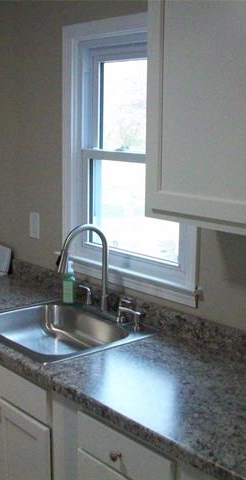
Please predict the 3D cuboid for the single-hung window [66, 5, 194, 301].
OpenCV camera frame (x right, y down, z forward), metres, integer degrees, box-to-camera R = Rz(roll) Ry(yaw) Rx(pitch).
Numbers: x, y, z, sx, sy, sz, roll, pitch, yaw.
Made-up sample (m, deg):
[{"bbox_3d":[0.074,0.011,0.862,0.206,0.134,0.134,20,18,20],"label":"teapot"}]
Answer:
[{"bbox_3d":[0.025,-0.353,2.603,0.110,1.094,0.863,-9,14,-40],"label":"single-hung window"}]

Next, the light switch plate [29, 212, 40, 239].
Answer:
[{"bbox_3d":[-0.441,-0.073,3.150,0.008,0.121,0.077,-9,14,-40],"label":"light switch plate"}]

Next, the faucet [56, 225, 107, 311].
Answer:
[{"bbox_3d":[-0.158,0.128,2.584,0.260,0.388,0.044,-9,14,-40],"label":"faucet"}]

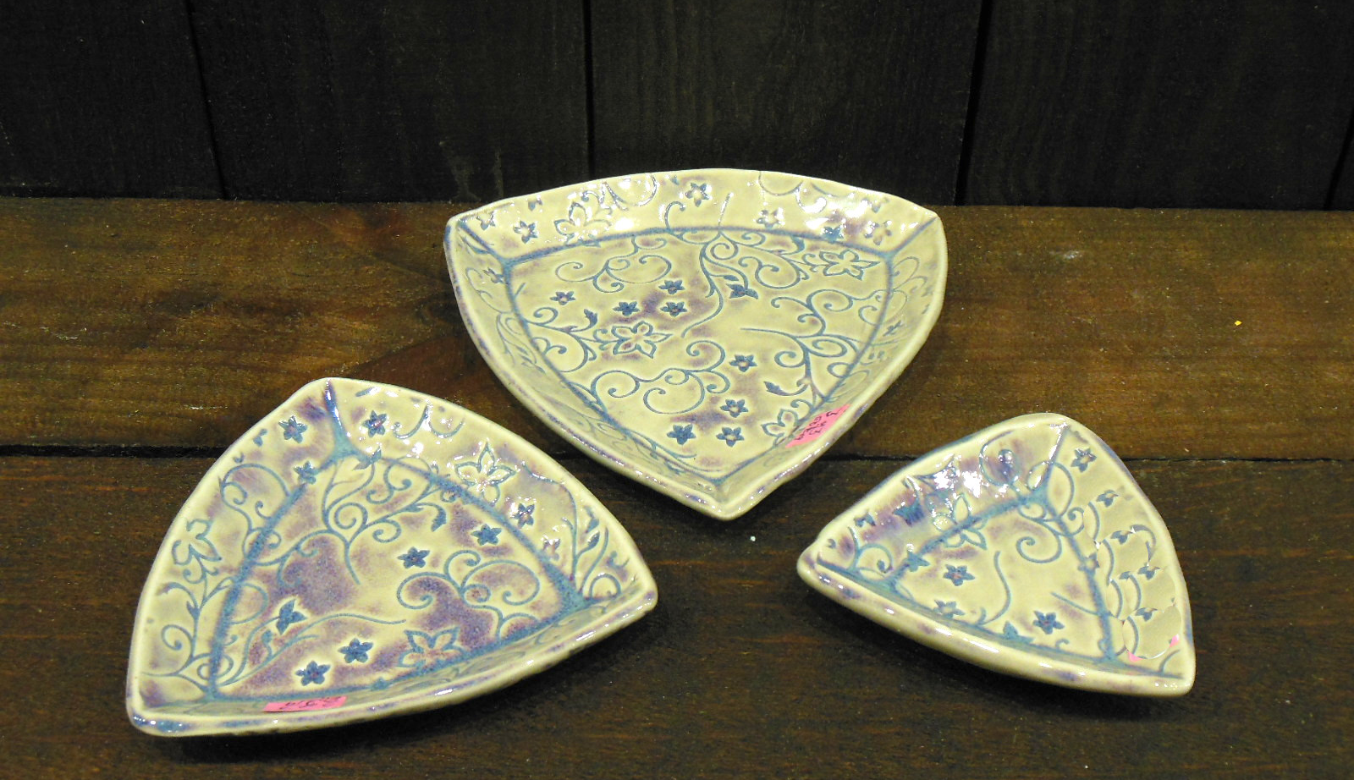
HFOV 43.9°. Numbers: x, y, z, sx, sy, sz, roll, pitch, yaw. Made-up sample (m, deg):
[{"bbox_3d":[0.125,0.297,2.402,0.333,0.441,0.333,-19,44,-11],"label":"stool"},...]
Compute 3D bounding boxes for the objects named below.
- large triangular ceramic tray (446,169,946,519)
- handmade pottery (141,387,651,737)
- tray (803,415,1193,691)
[{"bbox_3d":[0.009,-0.016,0.577,0.182,0.023,0.183,-1,40,-2],"label":"large triangular ceramic tray"},{"bbox_3d":[-0.091,0.046,0.503,0.146,0.022,0.146,-12,42,-15],"label":"handmade pottery"},{"bbox_3d":[0.104,0.048,0.502,0.114,0.022,0.111,16,43,18],"label":"tray"}]

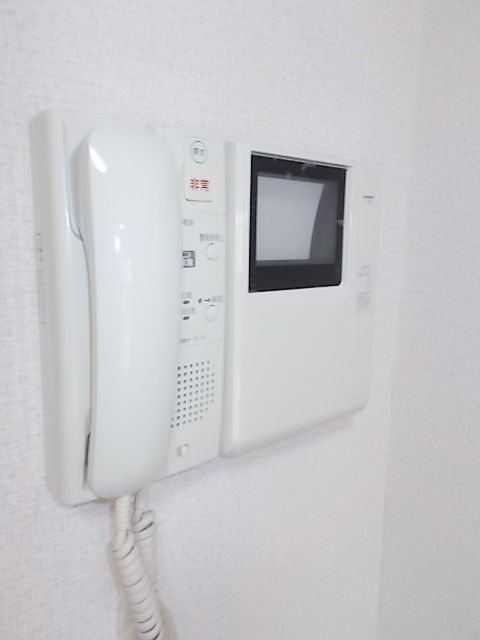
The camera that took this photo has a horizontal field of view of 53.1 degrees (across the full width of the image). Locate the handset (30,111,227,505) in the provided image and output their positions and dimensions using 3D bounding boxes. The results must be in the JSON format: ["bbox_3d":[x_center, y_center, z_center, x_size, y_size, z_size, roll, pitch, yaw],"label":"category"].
[{"bbox_3d":[-0.057,-0.004,0.305,0.115,0.220,0.064,-6,11,-40],"label":"handset"}]

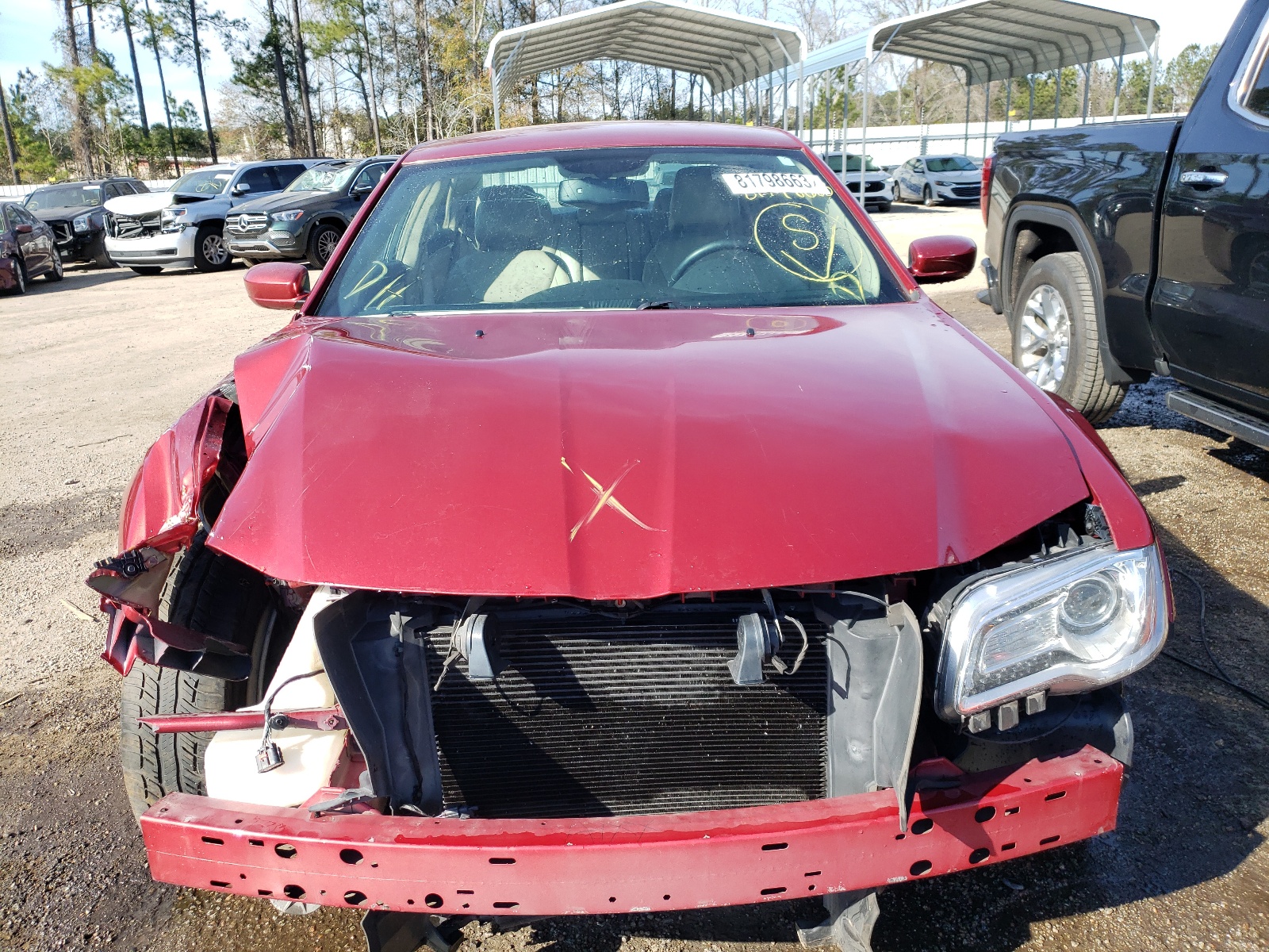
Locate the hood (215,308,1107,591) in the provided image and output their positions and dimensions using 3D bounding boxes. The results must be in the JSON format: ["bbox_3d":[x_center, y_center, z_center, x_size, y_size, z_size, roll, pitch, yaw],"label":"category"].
[{"bbox_3d":[-0.041,-0.145,1.821,1.570,0.240,1.340,-2,18,-1],"label":"hood"}]

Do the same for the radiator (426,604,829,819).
[{"bbox_3d":[-0.005,0.382,1.565,0.680,0.430,0.060,-2,18,-1],"label":"radiator"}]

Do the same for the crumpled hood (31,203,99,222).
[{"bbox_3d":[-11.605,-5.212,18.993,1.480,0.220,1.280,-6,18,-12],"label":"crumpled hood"}]

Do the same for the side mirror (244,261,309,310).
[{"bbox_3d":[-0.974,-0.524,2.652,0.210,0.135,0.140,-2,18,-1],"label":"side mirror"}]

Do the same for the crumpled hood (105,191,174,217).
[{"bbox_3d":[-8.613,-4.946,17.277,1.620,0.320,1.350,5,19,20],"label":"crumpled hood"}]

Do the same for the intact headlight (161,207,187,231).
[{"bbox_3d":[-8.074,-4.499,16.662,0.430,0.350,0.380,5,19,20],"label":"intact headlight"}]

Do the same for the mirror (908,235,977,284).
[{"bbox_3d":[0.844,-0.604,2.686,0.210,0.135,0.140,-2,18,-1],"label":"mirror"}]

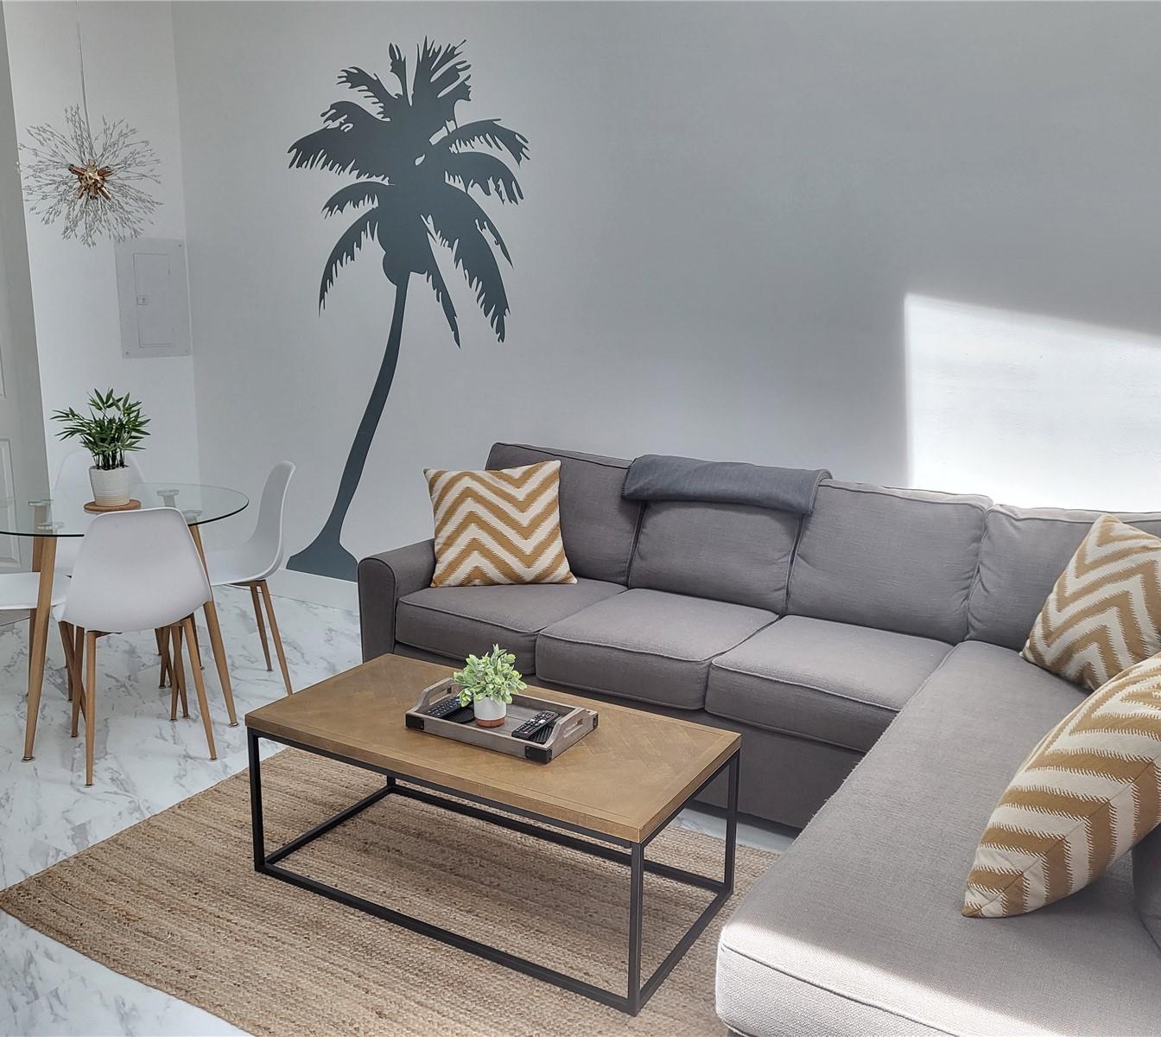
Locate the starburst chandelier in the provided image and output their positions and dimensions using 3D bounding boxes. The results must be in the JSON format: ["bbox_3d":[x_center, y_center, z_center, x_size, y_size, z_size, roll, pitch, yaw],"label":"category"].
[{"bbox_3d":[-1.606,-1.258,3.364,0.450,0.765,0.450,7,13,29],"label":"starburst chandelier"}]

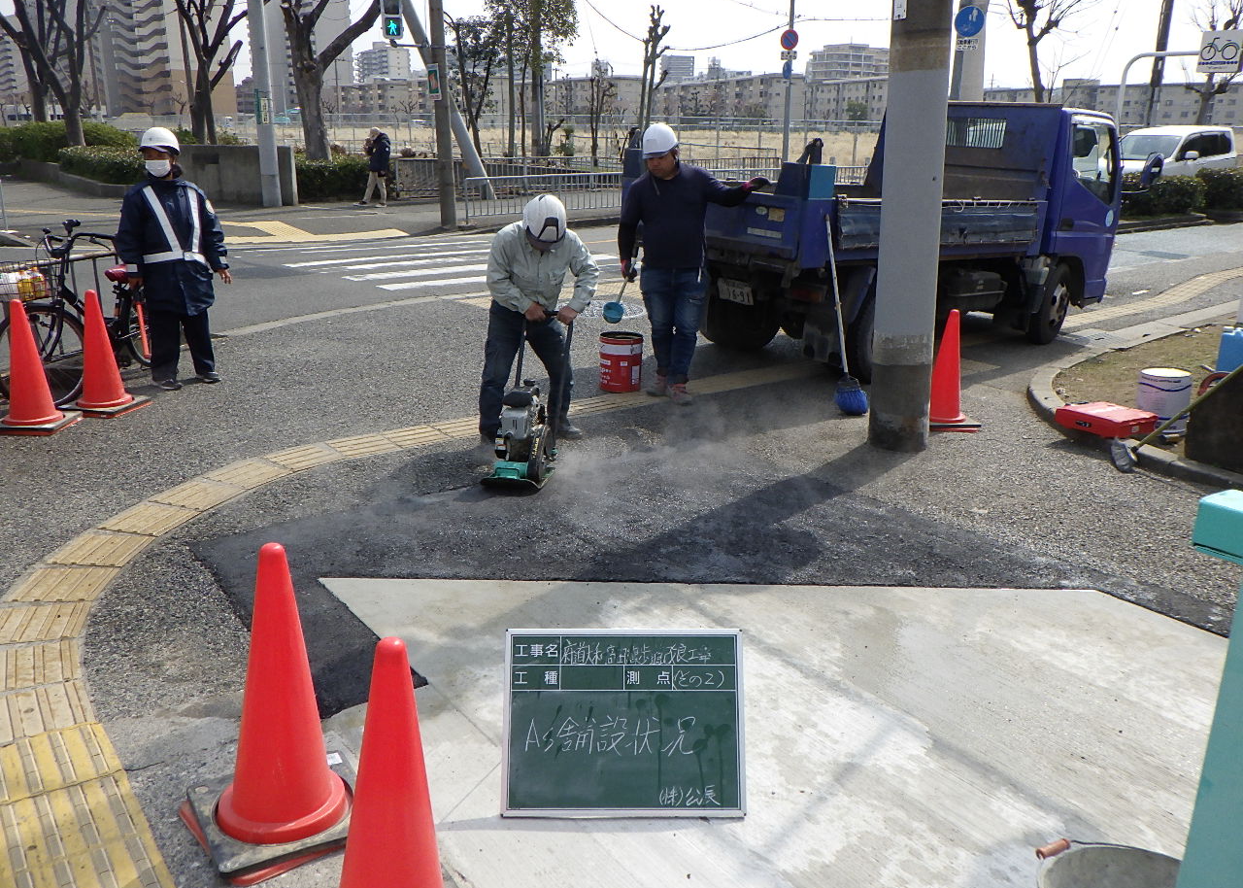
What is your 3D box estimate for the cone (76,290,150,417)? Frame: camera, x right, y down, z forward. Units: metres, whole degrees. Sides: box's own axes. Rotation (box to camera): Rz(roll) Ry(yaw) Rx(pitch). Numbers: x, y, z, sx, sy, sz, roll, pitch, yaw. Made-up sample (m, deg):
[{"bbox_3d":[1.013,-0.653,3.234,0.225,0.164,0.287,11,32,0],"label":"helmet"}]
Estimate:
[{"bbox_3d":[-3.057,-0.538,5.872,0.370,0.705,0.370,3,17,8],"label":"cone"}]

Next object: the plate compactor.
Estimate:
[{"bbox_3d":[-0.448,-0.229,4.918,0.330,0.780,0.750,5,17,12],"label":"plate compactor"}]

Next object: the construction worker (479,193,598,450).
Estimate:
[{"bbox_3d":[-0.426,-0.622,5.238,0.620,1.340,0.680,0,17,-2],"label":"construction worker"}]

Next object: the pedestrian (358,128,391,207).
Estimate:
[{"bbox_3d":[-5.334,-5.890,21.432,0.660,1.600,0.520,1,17,0],"label":"pedestrian"}]

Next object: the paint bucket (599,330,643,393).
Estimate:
[{"bbox_3d":[-0.005,-0.558,6.804,0.300,0.370,0.300,2,16,0],"label":"paint bucket"}]

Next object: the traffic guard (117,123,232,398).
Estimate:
[{"bbox_3d":[-2.836,-1.164,6.351,0.630,1.630,0.400,-14,23,-40],"label":"traffic guard"}]

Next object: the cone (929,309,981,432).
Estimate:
[{"bbox_3d":[1.970,-0.456,6.066,0.400,0.700,0.400,1,16,-3],"label":"cone"}]

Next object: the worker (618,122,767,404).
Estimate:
[{"bbox_3d":[0.464,-1.153,6.464,0.920,1.740,0.460,5,18,12],"label":"worker"}]

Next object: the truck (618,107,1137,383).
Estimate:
[{"bbox_3d":[2.324,-1.819,8.305,4.700,2.000,1.720,-11,23,-40],"label":"truck"}]

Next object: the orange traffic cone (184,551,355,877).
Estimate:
[{"bbox_3d":[-0.795,0.561,2.295,0.370,0.705,0.370,-10,20,-31],"label":"orange traffic cone"}]

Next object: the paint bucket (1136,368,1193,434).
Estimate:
[{"bbox_3d":[3.257,-0.265,6.017,0.290,0.340,0.290,1,17,0],"label":"paint bucket"}]

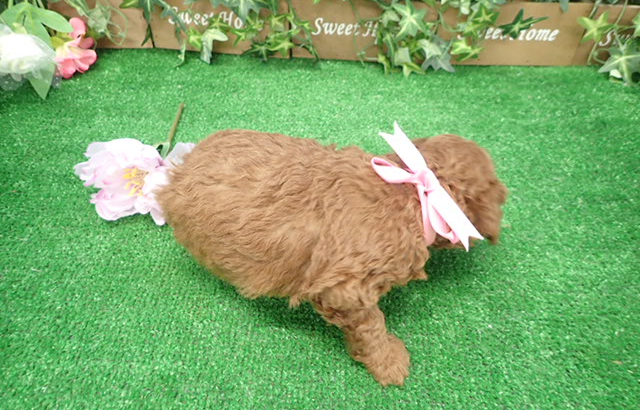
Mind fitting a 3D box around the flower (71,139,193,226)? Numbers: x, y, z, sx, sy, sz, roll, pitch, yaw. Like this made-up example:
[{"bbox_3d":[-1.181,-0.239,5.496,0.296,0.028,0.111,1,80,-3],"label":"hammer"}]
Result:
[{"bbox_3d":[-0.198,-0.031,0.477,0.113,0.053,0.103,3,47,0],"label":"flower"}]

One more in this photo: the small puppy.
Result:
[{"bbox_3d":[0.000,0.025,0.376,0.282,0.139,0.159,8,48,5],"label":"small puppy"}]

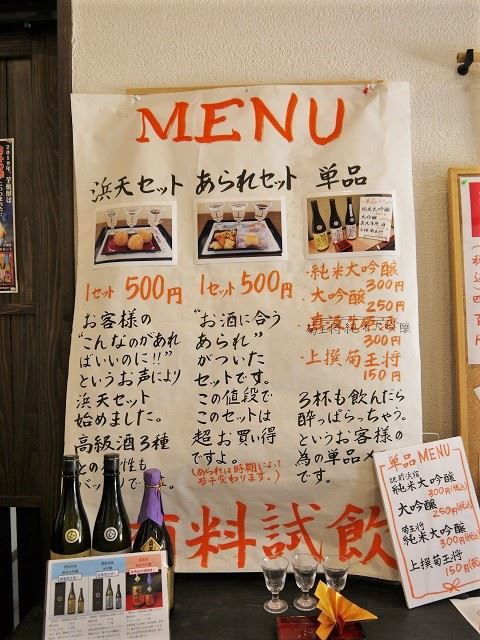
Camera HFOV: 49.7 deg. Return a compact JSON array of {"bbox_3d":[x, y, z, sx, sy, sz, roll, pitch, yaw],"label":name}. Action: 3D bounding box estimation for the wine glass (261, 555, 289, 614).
[{"bbox_3d":[0.071,0.517,1.013,0.053,0.089,0.053,-1,0,0],"label":"wine glass"}]

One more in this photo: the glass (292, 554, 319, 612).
[{"bbox_3d":[0.130,0.517,1.025,0.053,0.089,0.053,-1,0,0],"label":"glass"}]

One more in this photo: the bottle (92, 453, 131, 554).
[{"bbox_3d":[-0.246,0.414,0.995,0.077,0.303,0.077,-1,0,-14],"label":"bottle"}]

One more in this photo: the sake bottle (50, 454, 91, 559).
[{"bbox_3d":[-0.325,0.415,0.997,0.077,0.303,0.077,-1,0,-21],"label":"sake bottle"}]

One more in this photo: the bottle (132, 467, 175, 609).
[{"bbox_3d":[-0.167,0.427,1.000,0.080,0.278,0.080,-1,0,-3],"label":"bottle"}]

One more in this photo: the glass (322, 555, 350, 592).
[{"bbox_3d":[0.192,0.516,1.025,0.053,0.089,0.053,-1,0,0],"label":"glass"}]

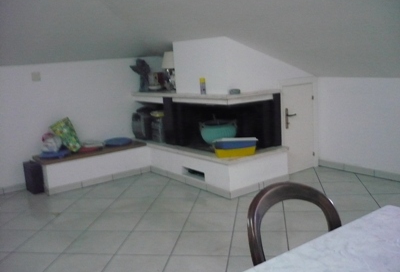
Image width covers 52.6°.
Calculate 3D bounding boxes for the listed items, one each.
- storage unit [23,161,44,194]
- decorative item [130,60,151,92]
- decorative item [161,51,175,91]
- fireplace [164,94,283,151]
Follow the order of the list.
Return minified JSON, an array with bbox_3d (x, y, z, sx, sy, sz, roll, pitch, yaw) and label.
[{"bbox_3d":[-1.971,0.480,4.783,0.125,0.344,0.305,-11,13,-35],"label":"storage unit"},{"bbox_3d":[-0.825,-0.819,5.472,0.267,0.443,0.181,-5,10,-8],"label":"decorative item"},{"bbox_3d":[-0.386,-0.843,5.257,0.241,0.507,0.241,-4,10,1],"label":"decorative item"},{"bbox_3d":[0.229,-0.195,4.853,0.787,0.611,1.264,-11,13,-35],"label":"fireplace"}]

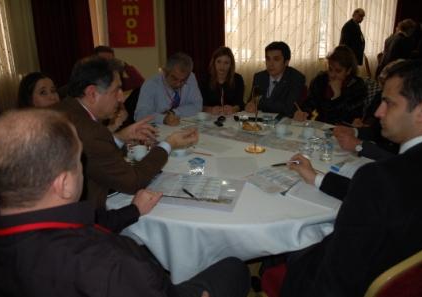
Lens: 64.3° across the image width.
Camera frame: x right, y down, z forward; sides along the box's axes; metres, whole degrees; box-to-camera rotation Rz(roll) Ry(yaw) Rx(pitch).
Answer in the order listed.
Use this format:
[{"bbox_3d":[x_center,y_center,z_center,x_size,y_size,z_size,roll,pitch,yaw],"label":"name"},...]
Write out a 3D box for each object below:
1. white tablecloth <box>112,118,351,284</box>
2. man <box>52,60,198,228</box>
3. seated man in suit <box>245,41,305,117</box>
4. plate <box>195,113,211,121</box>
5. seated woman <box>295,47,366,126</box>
[{"bbox_3d":[0.062,0.332,2.062,1.820,0.750,1.820,0,17,0],"label":"white tablecloth"},{"bbox_3d":[-0.499,0.243,1.499,0.800,1.260,0.580,-11,20,-31],"label":"man"},{"bbox_3d":[0.469,-0.169,2.703,0.540,1.320,0.780,10,20,29],"label":"seated man in suit"},{"bbox_3d":[-0.059,-0.239,2.575,0.135,0.035,0.135,0,17,0],"label":"plate"},{"bbox_3d":[0.830,-0.069,2.462,0.760,1.270,0.540,-16,23,-41],"label":"seated woman"}]

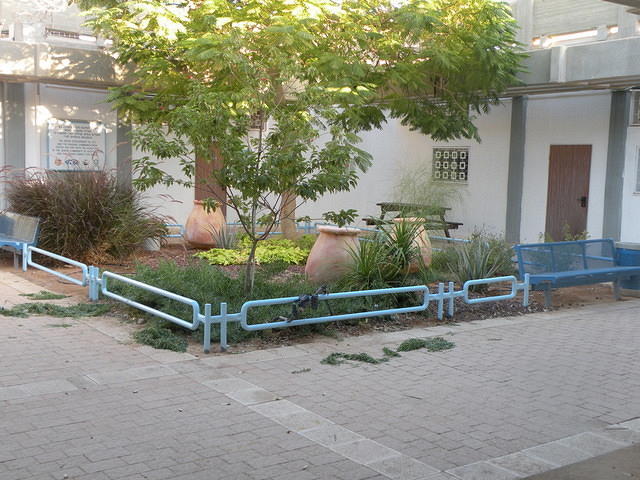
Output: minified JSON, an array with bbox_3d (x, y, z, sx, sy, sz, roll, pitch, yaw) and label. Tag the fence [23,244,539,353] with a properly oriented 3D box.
[{"bbox_3d":[-0.839,0.423,9.773,4.233,0.380,5.437,-2,7,-36],"label":"fence"}]

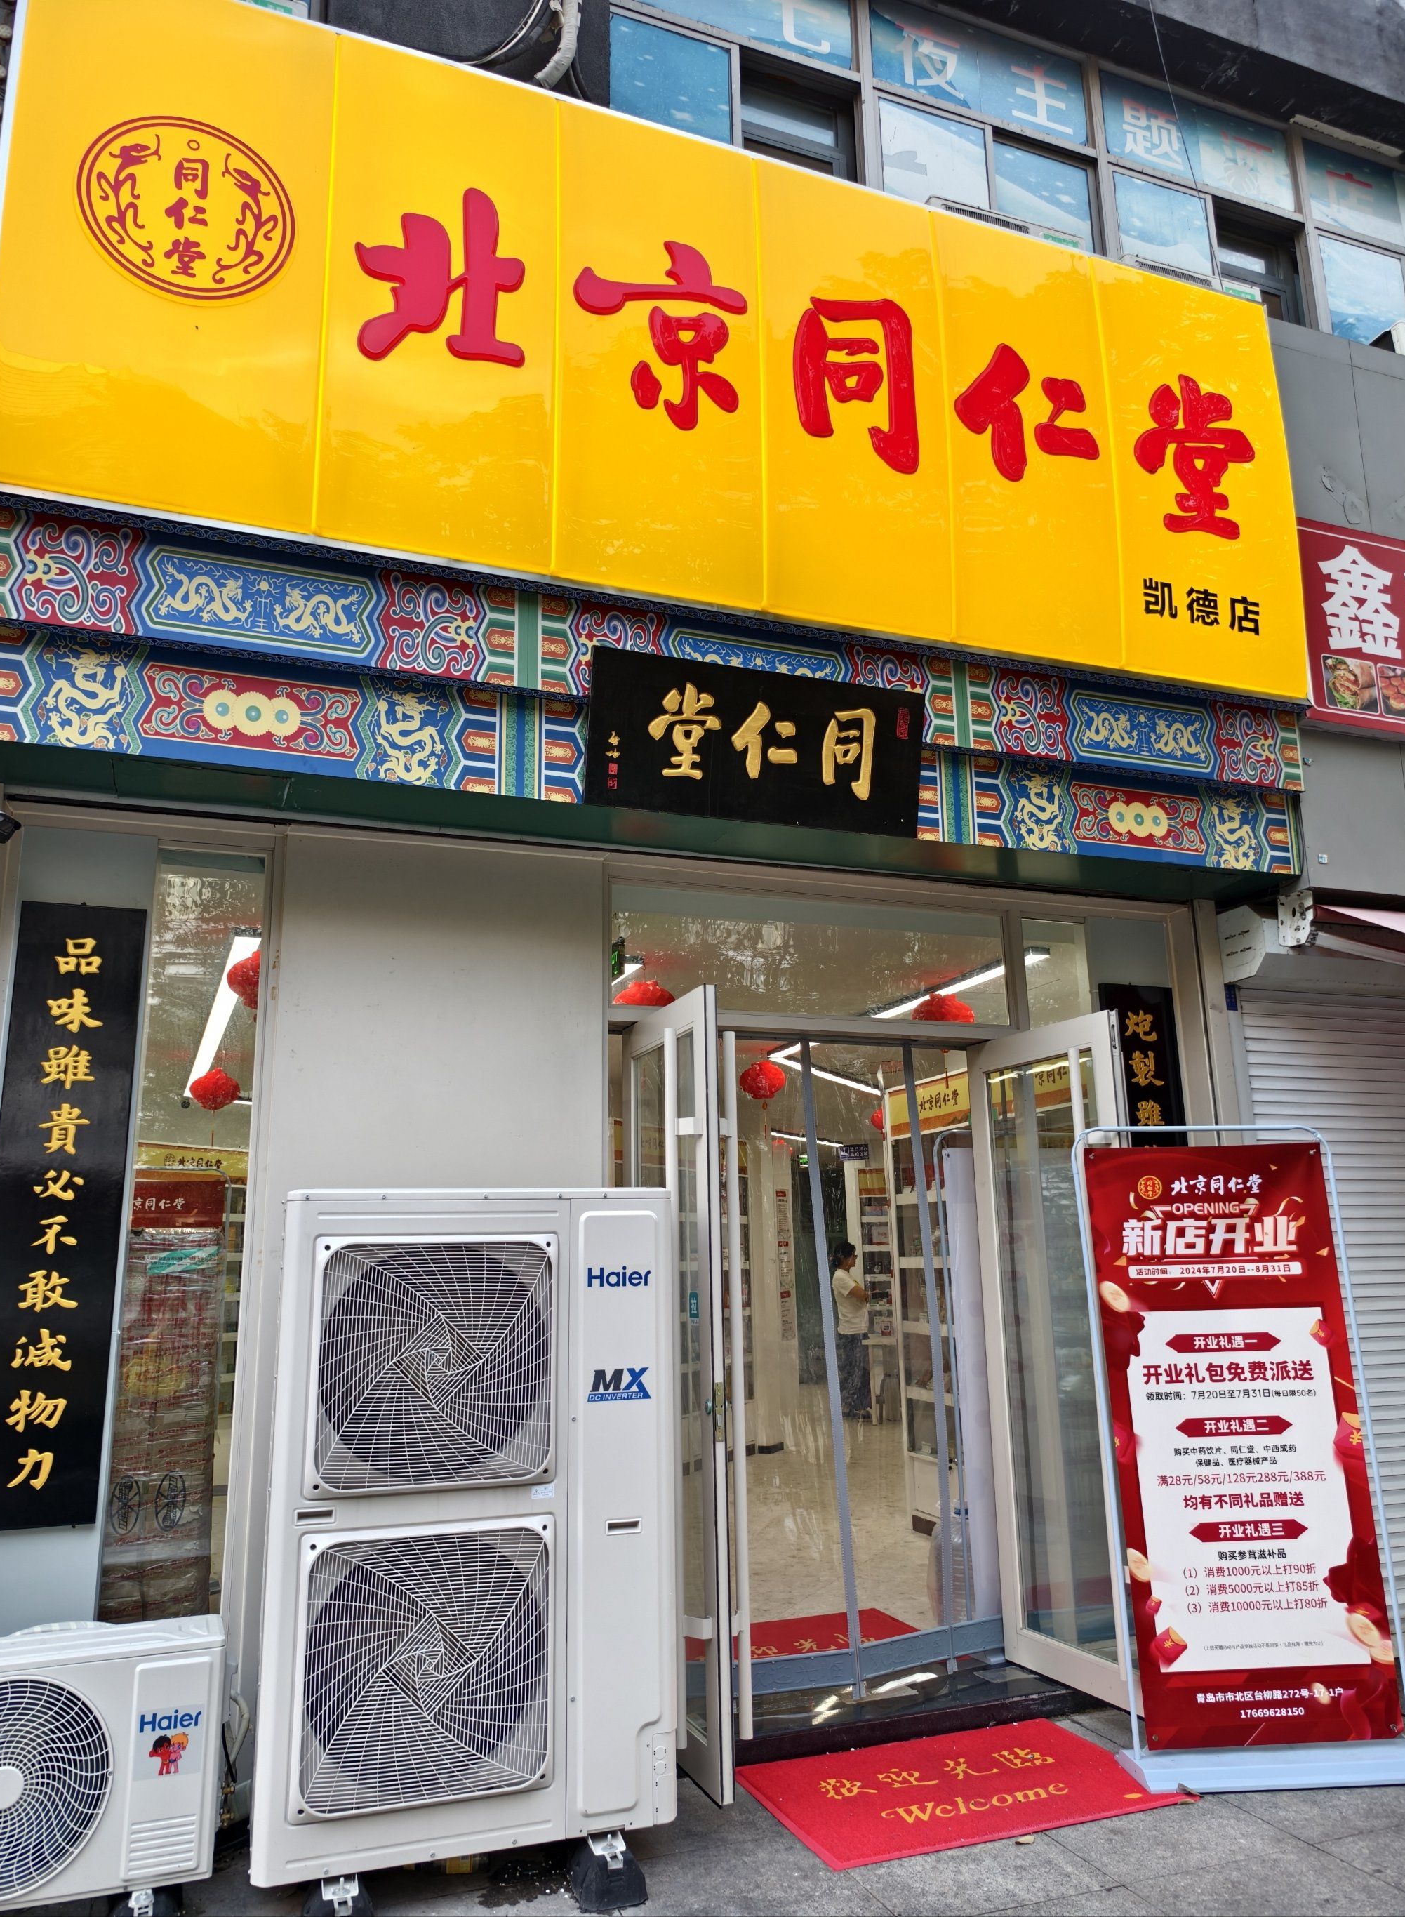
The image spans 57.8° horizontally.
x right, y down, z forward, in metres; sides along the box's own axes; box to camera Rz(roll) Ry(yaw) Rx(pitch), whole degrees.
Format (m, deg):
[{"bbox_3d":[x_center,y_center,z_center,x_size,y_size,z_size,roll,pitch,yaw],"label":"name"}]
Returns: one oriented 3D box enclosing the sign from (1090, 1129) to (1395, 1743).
[{"bbox_3d":[1.706,1.512,4.064,0.805,1.807,0.040,-1,-12,-4],"label":"sign"}]

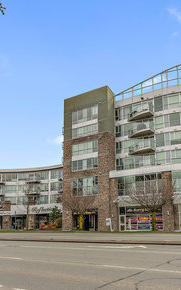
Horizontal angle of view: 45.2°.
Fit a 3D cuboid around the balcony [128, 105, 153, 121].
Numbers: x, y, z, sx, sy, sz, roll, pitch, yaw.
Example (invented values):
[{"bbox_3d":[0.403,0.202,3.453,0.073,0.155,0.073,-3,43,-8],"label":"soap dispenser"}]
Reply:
[{"bbox_3d":[7.700,-5.000,34.000,4.000,1.400,1.600,-5,-11,24],"label":"balcony"}]

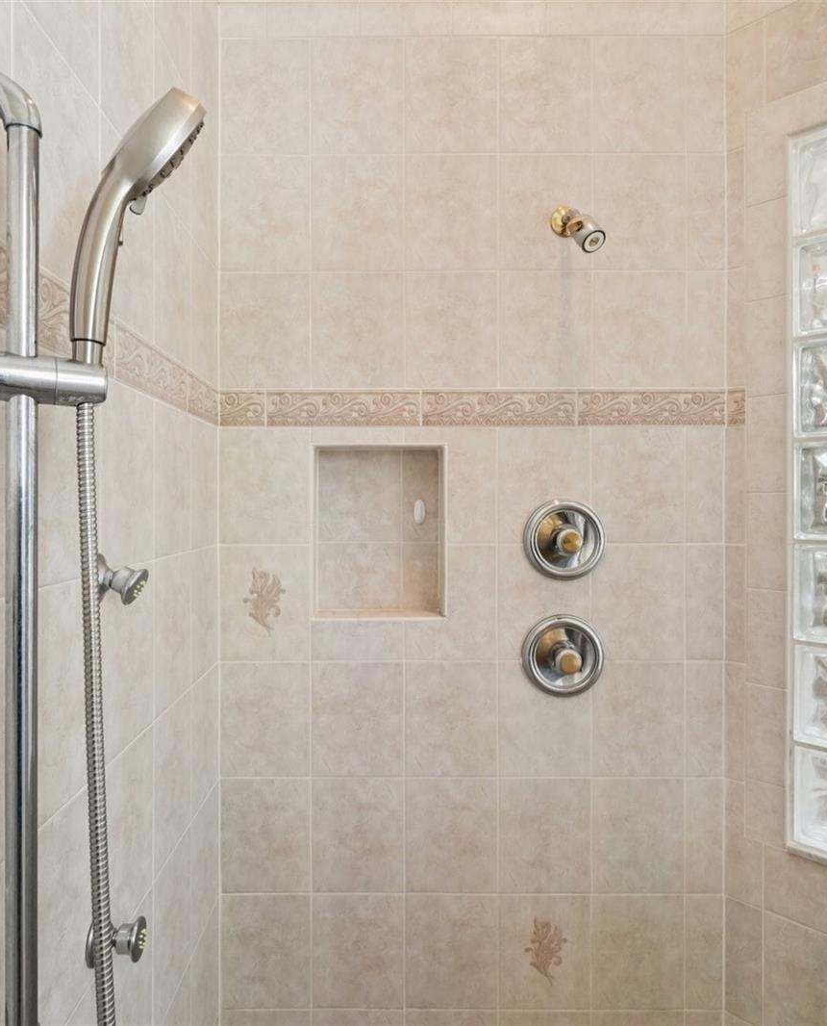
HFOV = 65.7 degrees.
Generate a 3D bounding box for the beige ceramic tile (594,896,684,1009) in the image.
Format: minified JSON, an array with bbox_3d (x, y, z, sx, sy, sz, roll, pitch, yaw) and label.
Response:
[{"bbox_3d":[0.490,0.953,1.393,0.200,0.250,0.009,0,0,0],"label":"beige ceramic tile"}]

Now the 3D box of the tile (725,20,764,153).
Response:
[{"bbox_3d":[0.705,-0.897,1.355,0.071,0.249,0.010,1,1,42],"label":"tile"}]

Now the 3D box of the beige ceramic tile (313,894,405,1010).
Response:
[{"bbox_3d":[-0.119,0.956,1.400,0.200,0.250,0.010,0,0,0],"label":"beige ceramic tile"}]

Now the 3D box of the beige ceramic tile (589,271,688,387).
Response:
[{"bbox_3d":[0.488,-0.394,1.388,0.200,0.248,0.009,0,0,0],"label":"beige ceramic tile"}]

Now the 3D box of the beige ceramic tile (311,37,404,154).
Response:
[{"bbox_3d":[-0.120,-0.898,1.384,0.201,0.248,0.010,0,1,0],"label":"beige ceramic tile"}]

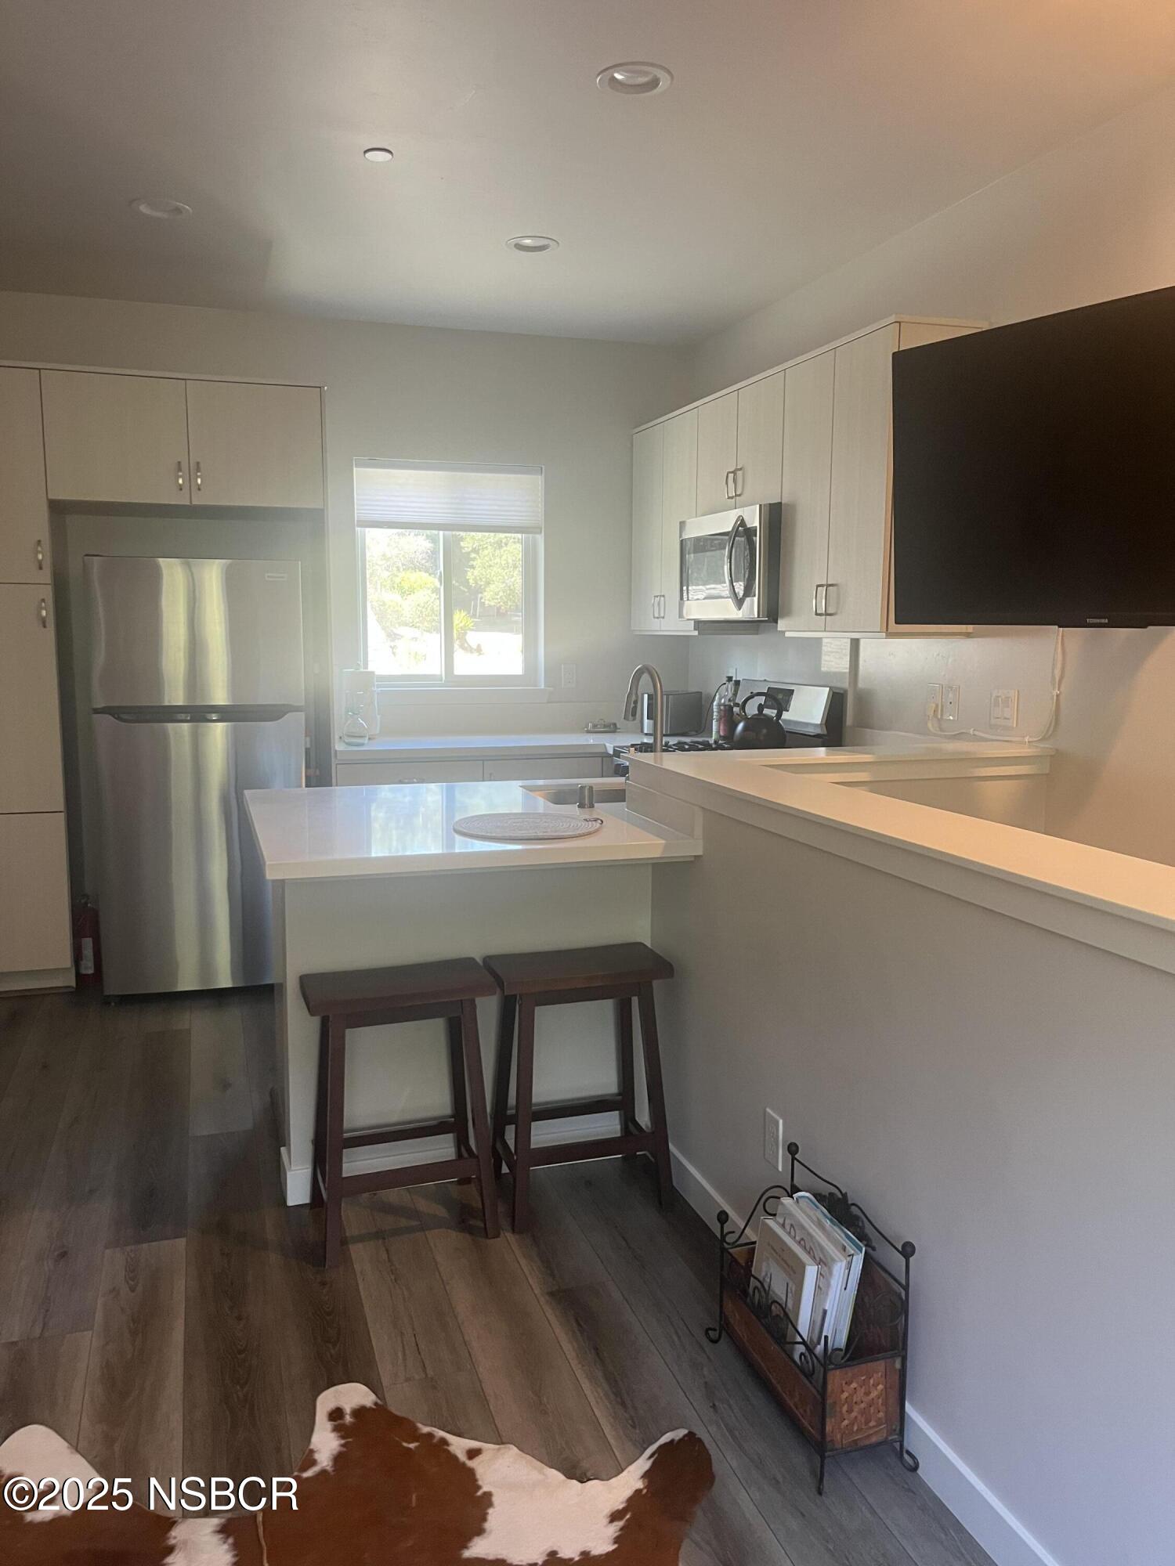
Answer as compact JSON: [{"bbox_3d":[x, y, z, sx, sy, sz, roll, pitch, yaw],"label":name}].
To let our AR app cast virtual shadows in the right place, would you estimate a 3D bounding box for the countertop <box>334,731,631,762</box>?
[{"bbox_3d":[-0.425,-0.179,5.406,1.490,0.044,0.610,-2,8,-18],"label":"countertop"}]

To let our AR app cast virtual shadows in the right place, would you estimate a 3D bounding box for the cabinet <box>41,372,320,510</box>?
[{"bbox_3d":[-1.621,-1.349,4.804,1.032,0.479,0.670,-2,8,-18],"label":"cabinet"}]

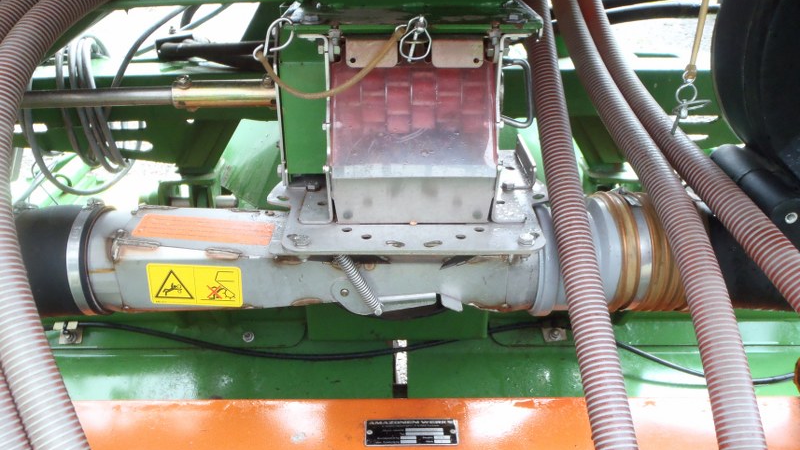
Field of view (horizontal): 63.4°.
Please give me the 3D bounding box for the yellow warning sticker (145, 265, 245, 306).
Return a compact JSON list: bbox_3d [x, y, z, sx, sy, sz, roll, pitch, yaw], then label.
[{"bbox_3d":[-0.278,0.082,0.875,0.128,0.058,0.002,0,17,0],"label":"yellow warning sticker"}]

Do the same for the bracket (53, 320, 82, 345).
[{"bbox_3d":[-0.505,0.164,0.985,0.039,0.018,0.035,0,74,0],"label":"bracket"}]

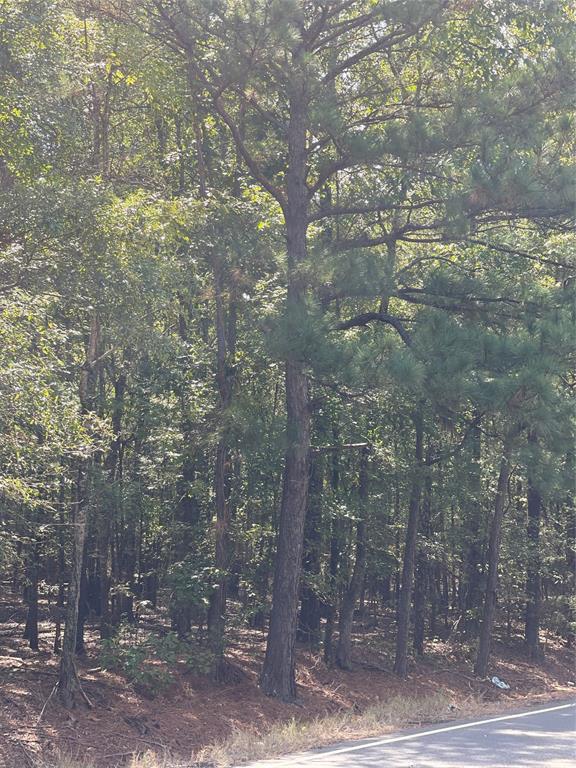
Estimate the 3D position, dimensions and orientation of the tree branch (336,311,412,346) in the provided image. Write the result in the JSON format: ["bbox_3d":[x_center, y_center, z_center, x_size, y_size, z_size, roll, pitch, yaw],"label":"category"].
[{"bbox_3d":[0.987,-0.633,16.200,0.880,0.410,0.400,0,-7,0],"label":"tree branch"}]

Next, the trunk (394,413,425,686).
[{"bbox_3d":[1.724,2.189,19.927,0.200,3.778,0.180,4,-7,5],"label":"trunk"}]

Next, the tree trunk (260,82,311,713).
[{"bbox_3d":[0.021,-0.069,16.978,0.460,7.536,0.400,2,-7,0],"label":"tree trunk"}]

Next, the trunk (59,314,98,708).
[{"bbox_3d":[-2.292,1.353,15.893,0.250,4.423,0.220,3,-8,-8],"label":"trunk"}]

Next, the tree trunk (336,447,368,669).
[{"bbox_3d":[1.012,2.604,21.504,0.240,3.337,0.210,5,-7,3],"label":"tree trunk"}]

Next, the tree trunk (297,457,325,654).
[{"bbox_3d":[0.440,2.933,25.217,0.380,3.442,0.340,2,-7,1],"label":"tree trunk"}]

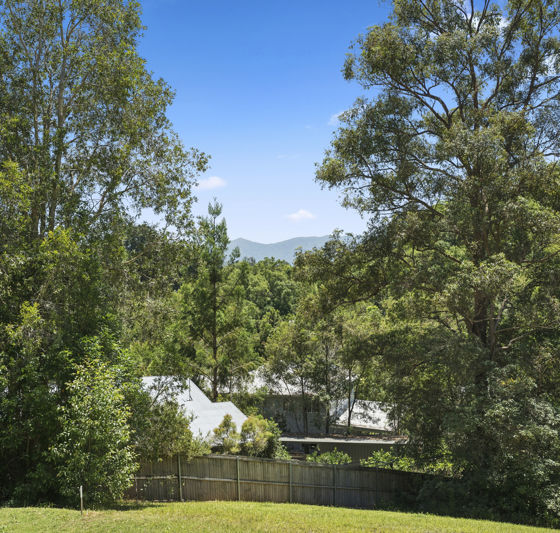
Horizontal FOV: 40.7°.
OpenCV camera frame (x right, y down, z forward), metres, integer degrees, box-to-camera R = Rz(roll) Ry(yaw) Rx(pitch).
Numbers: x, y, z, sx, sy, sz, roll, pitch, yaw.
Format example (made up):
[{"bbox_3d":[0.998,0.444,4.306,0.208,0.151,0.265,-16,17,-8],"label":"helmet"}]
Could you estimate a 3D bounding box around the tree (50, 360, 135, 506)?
[{"bbox_3d":[-6.300,5.600,25.700,2.850,5.000,2.800,0,0,0],"label":"tree"}]

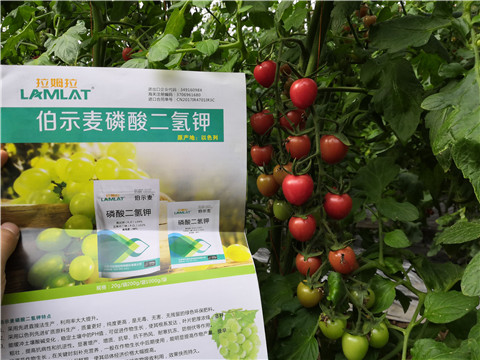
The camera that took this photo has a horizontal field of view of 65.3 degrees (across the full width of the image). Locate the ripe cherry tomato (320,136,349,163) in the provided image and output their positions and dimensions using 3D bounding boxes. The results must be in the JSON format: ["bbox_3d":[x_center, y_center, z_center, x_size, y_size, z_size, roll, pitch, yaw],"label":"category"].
[{"bbox_3d":[0.105,-0.034,0.415,0.031,0.032,0.031,0,6,0],"label":"ripe cherry tomato"}]

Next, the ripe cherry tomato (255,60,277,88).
[{"bbox_3d":[0.028,-0.120,0.425,0.026,0.031,0.026,-9,9,0],"label":"ripe cherry tomato"}]

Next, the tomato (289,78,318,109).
[{"bbox_3d":[0.066,-0.088,0.385,0.028,0.032,0.028,-6,10,0],"label":"tomato"}]

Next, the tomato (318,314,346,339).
[{"bbox_3d":[0.104,0.164,0.415,0.029,0.027,0.029,0,6,0],"label":"tomato"}]

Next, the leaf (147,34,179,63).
[{"bbox_3d":[-0.124,-0.211,0.600,0.057,0.034,0.020,-41,0,3],"label":"leaf"}]

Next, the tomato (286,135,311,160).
[{"bbox_3d":[0.066,-0.037,0.425,0.028,0.029,0.028,0,6,0],"label":"tomato"}]

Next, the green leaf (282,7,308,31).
[{"bbox_3d":[0.071,-0.207,0.480,0.032,0.032,0.015,0,10,0],"label":"green leaf"}]

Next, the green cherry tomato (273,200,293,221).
[{"bbox_3d":[0.050,0.036,0.445,0.023,0.025,0.023,0,6,0],"label":"green cherry tomato"}]

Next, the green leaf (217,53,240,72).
[{"bbox_3d":[-0.017,-0.154,0.500,0.020,0.042,0.014,41,0,-1],"label":"green leaf"}]

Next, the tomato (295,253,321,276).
[{"bbox_3d":[0.076,0.095,0.420,0.029,0.028,0.029,1,11,0],"label":"tomato"}]

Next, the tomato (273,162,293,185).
[{"bbox_3d":[0.049,-0.007,0.425,0.025,0.026,0.025,0,10,0],"label":"tomato"}]

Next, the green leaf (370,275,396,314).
[{"bbox_3d":[0.173,0.139,0.460,0.036,0.048,0.016,17,6,18],"label":"green leaf"}]

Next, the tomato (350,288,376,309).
[{"bbox_3d":[0.145,0.139,0.440,0.028,0.026,0.028,1,11,0],"label":"tomato"}]

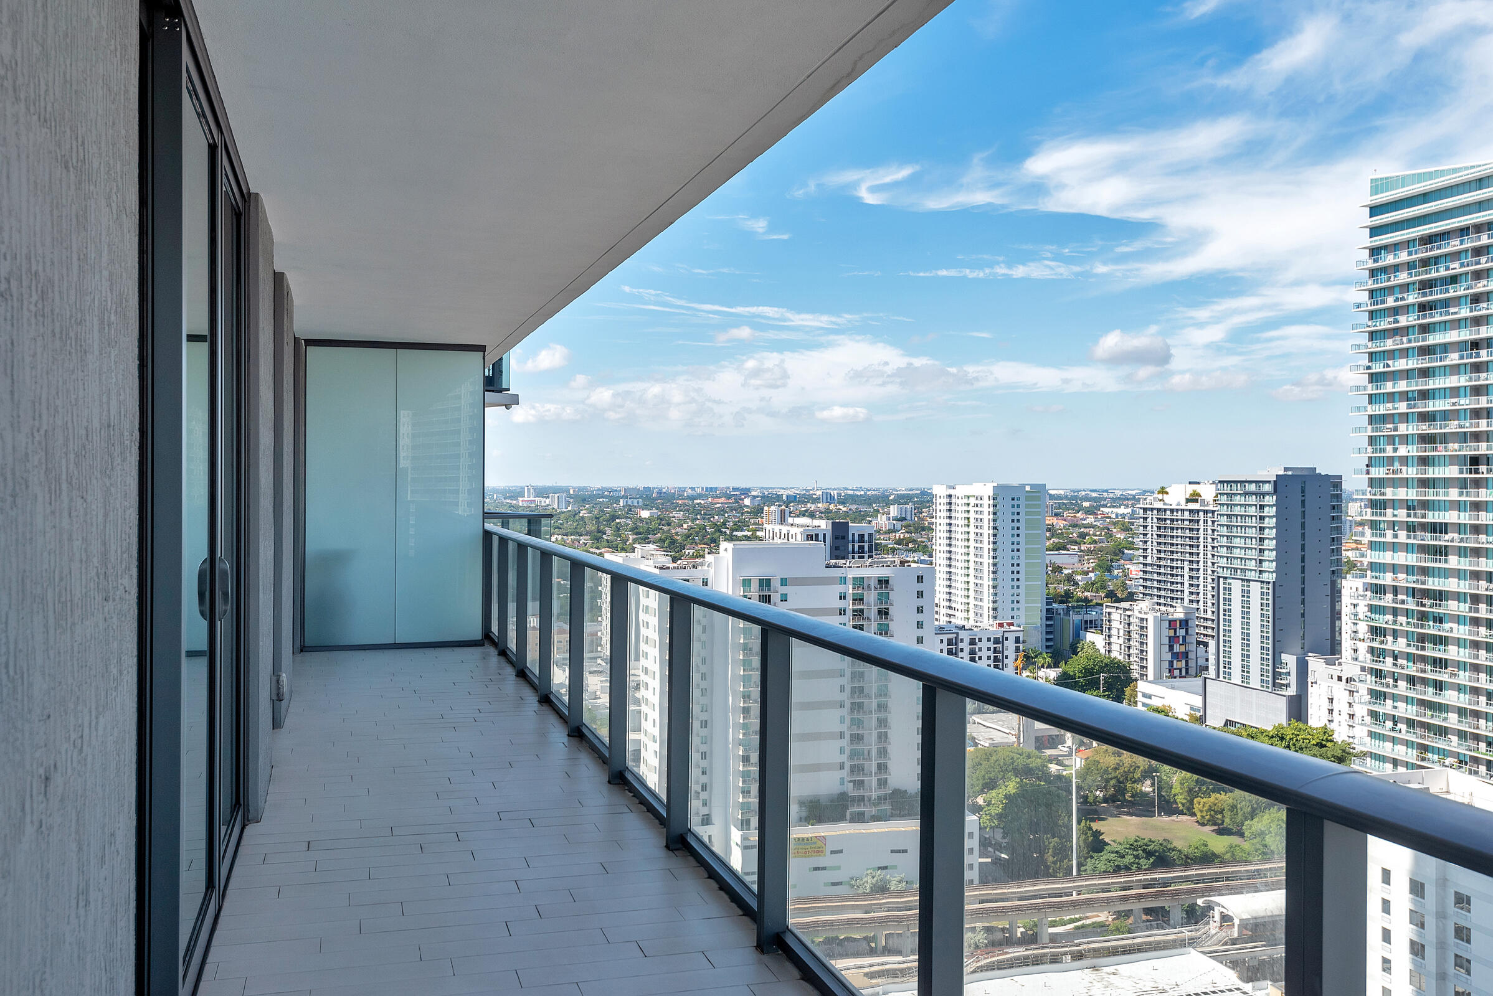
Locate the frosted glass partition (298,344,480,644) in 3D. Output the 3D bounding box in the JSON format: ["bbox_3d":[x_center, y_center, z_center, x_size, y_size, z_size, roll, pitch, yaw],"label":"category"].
[{"bbox_3d":[-3.155,-0.005,11.205,1.560,2.680,0.060,0,1,-18],"label":"frosted glass partition"}]

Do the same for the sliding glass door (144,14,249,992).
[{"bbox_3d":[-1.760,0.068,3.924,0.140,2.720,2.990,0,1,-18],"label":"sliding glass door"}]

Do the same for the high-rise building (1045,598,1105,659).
[{"bbox_3d":[138.706,53.860,532.083,38.000,20.000,30.000,0,1,-18],"label":"high-rise building"}]

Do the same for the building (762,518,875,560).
[{"bbox_3d":[20.867,36.115,363.947,22.000,59.000,32.000,0,1,-18],"label":"building"}]

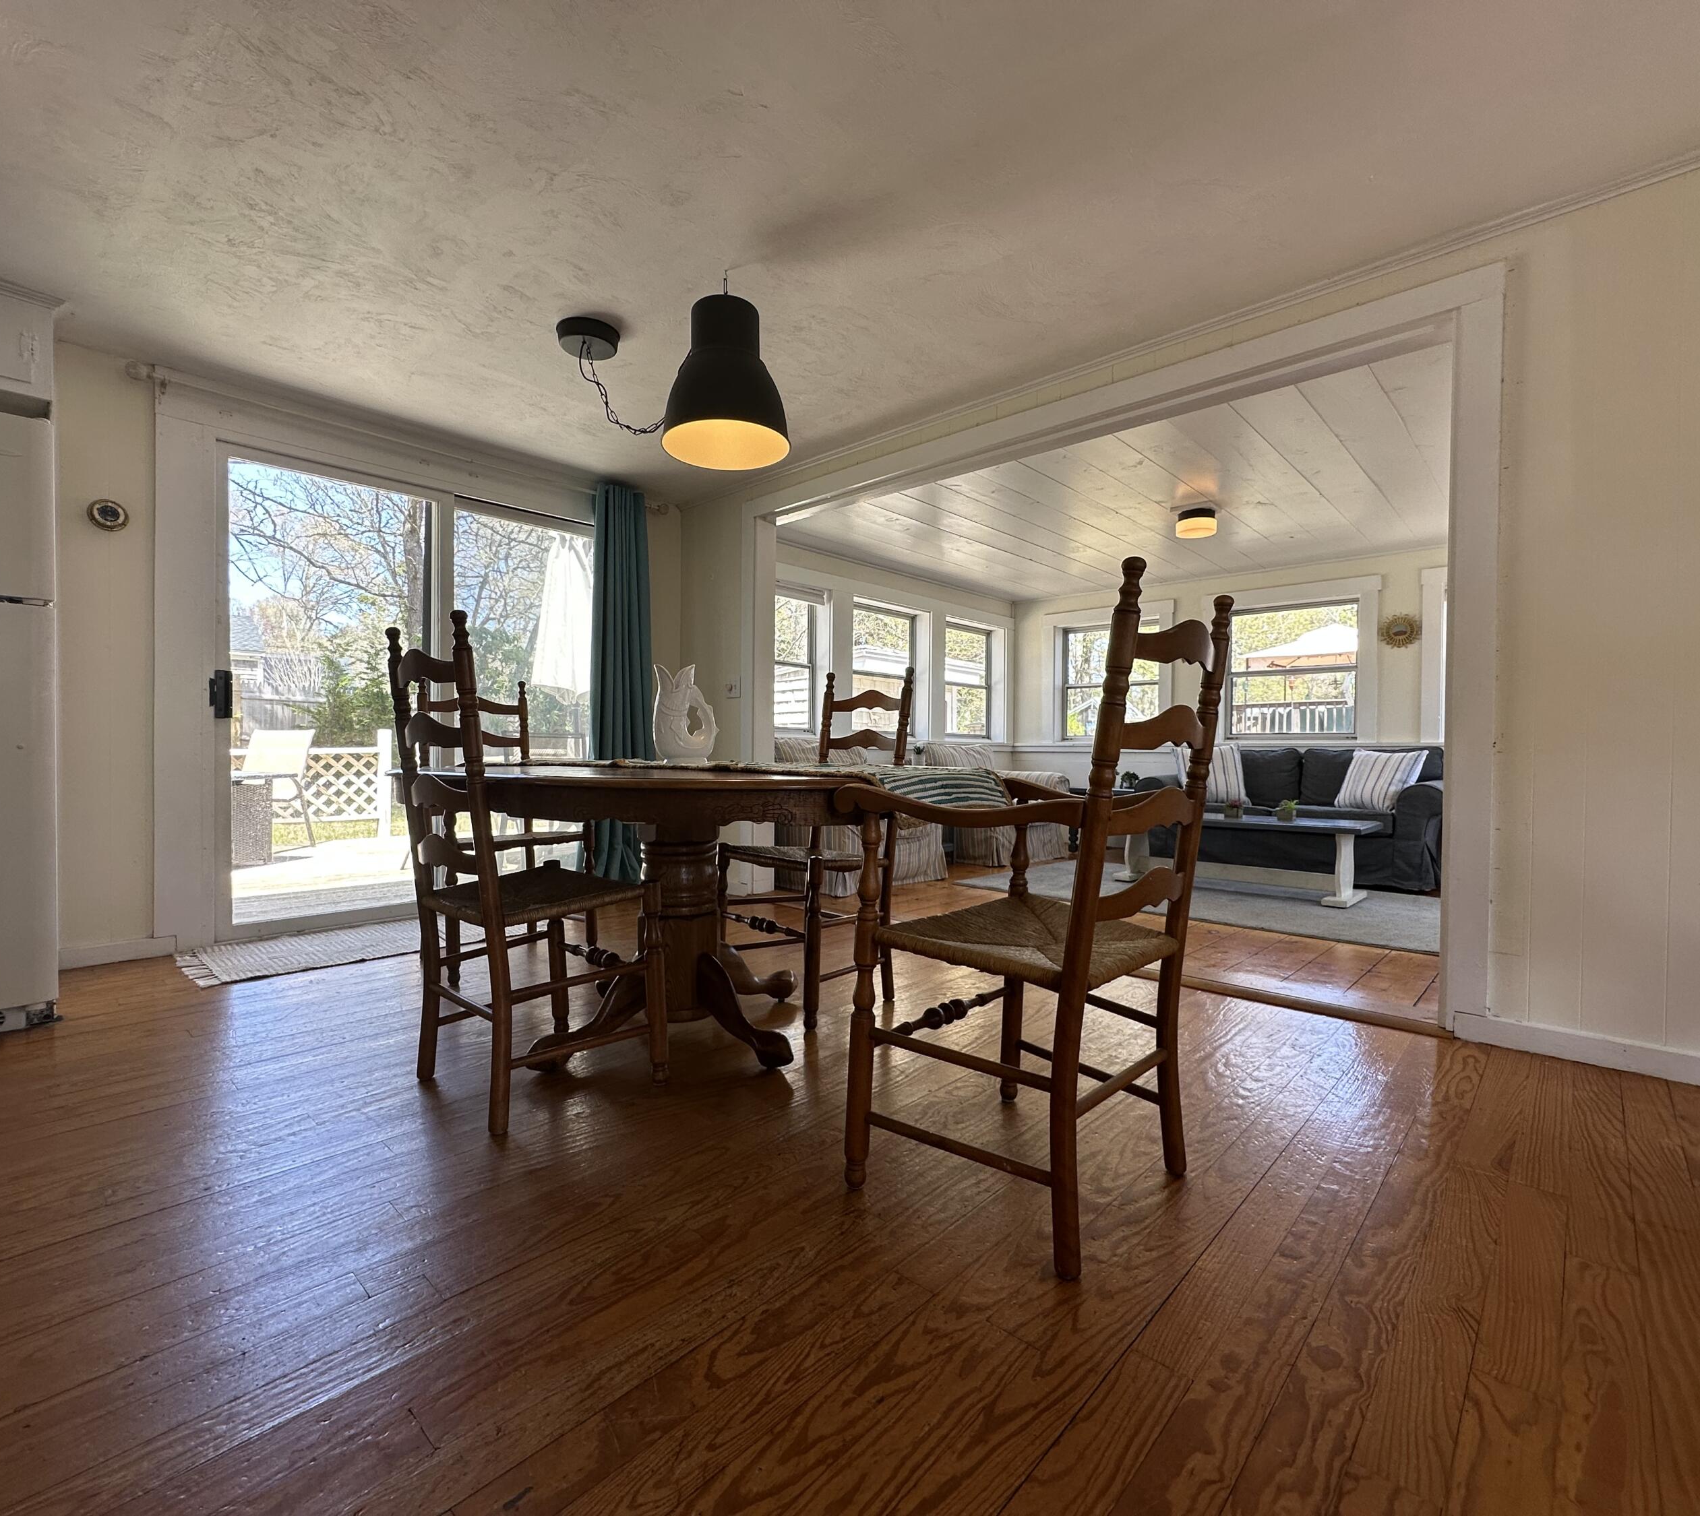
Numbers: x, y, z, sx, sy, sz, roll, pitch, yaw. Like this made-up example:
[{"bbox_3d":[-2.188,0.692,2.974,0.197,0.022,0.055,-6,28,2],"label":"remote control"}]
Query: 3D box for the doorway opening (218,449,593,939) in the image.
[{"bbox_3d":[-1.947,-0.260,3.849,0.130,1.970,1.670,1,1,43],"label":"doorway opening"}]

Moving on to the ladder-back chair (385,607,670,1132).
[{"bbox_3d":[-0.781,0.238,1.962,0.515,1.085,0.510,1,1,42],"label":"ladder-back chair"}]

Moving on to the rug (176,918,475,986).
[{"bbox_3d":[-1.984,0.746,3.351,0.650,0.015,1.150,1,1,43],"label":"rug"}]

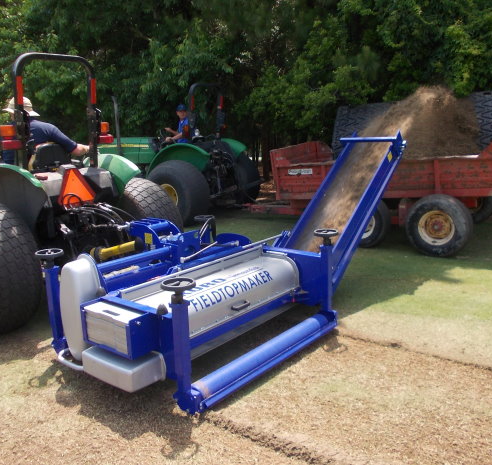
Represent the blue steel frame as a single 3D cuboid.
[{"bbox_3d":[-0.085,-0.043,4.493,1.850,1.580,3.500,7,15,38],"label":"blue steel frame"}]

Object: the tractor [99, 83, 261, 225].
[{"bbox_3d":[-1.564,-1.569,9.881,3.600,2.540,2.000,5,14,32],"label":"tractor"}]

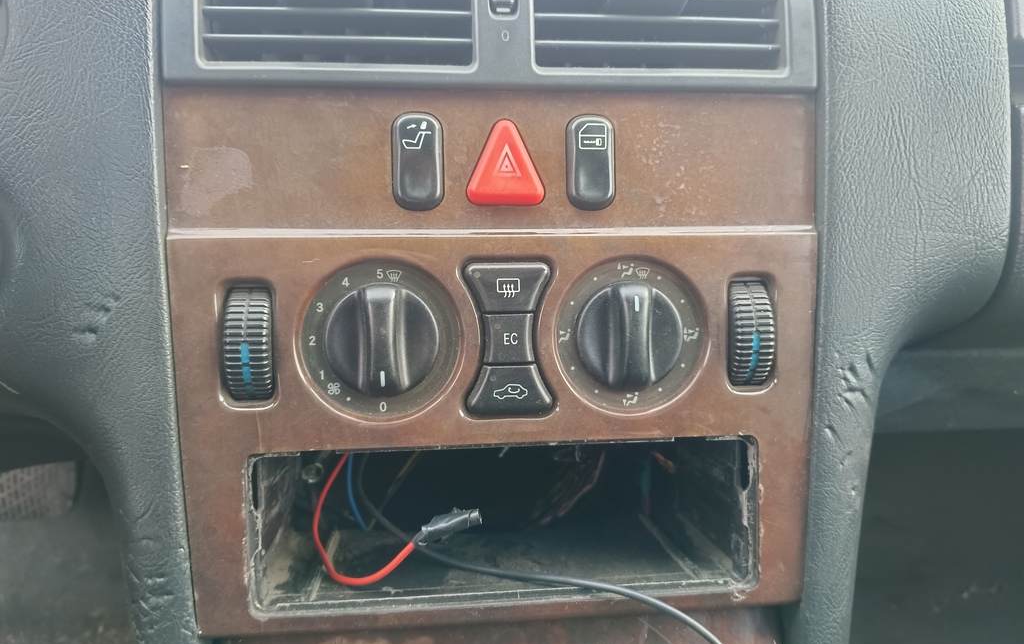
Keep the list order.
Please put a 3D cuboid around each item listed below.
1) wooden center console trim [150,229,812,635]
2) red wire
[{"bbox_3d":[-0.002,0.038,0.277,0.235,0.143,0.025,-1,3,-6],"label":"wooden center console trim"},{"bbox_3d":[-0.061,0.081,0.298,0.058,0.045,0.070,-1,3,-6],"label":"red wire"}]

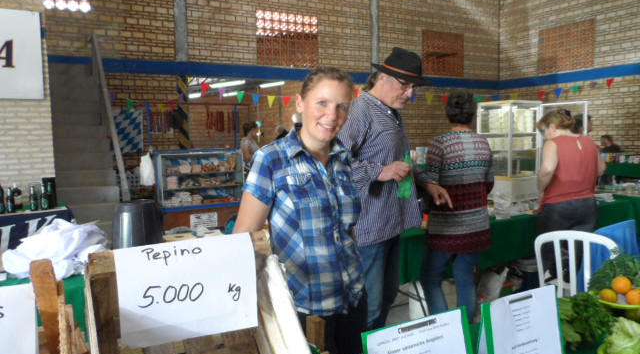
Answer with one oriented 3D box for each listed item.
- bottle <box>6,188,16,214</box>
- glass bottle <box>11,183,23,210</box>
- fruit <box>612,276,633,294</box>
[{"bbox_3d":[-2.885,0.218,4.150,0.062,0.238,0.062,-1,5,0],"label":"bottle"},{"bbox_3d":[-2.964,0.190,4.330,0.090,0.252,0.085,-1,5,0],"label":"glass bottle"},{"bbox_3d":[1.219,0.434,1.790,0.070,0.069,0.070,-1,5,0],"label":"fruit"}]

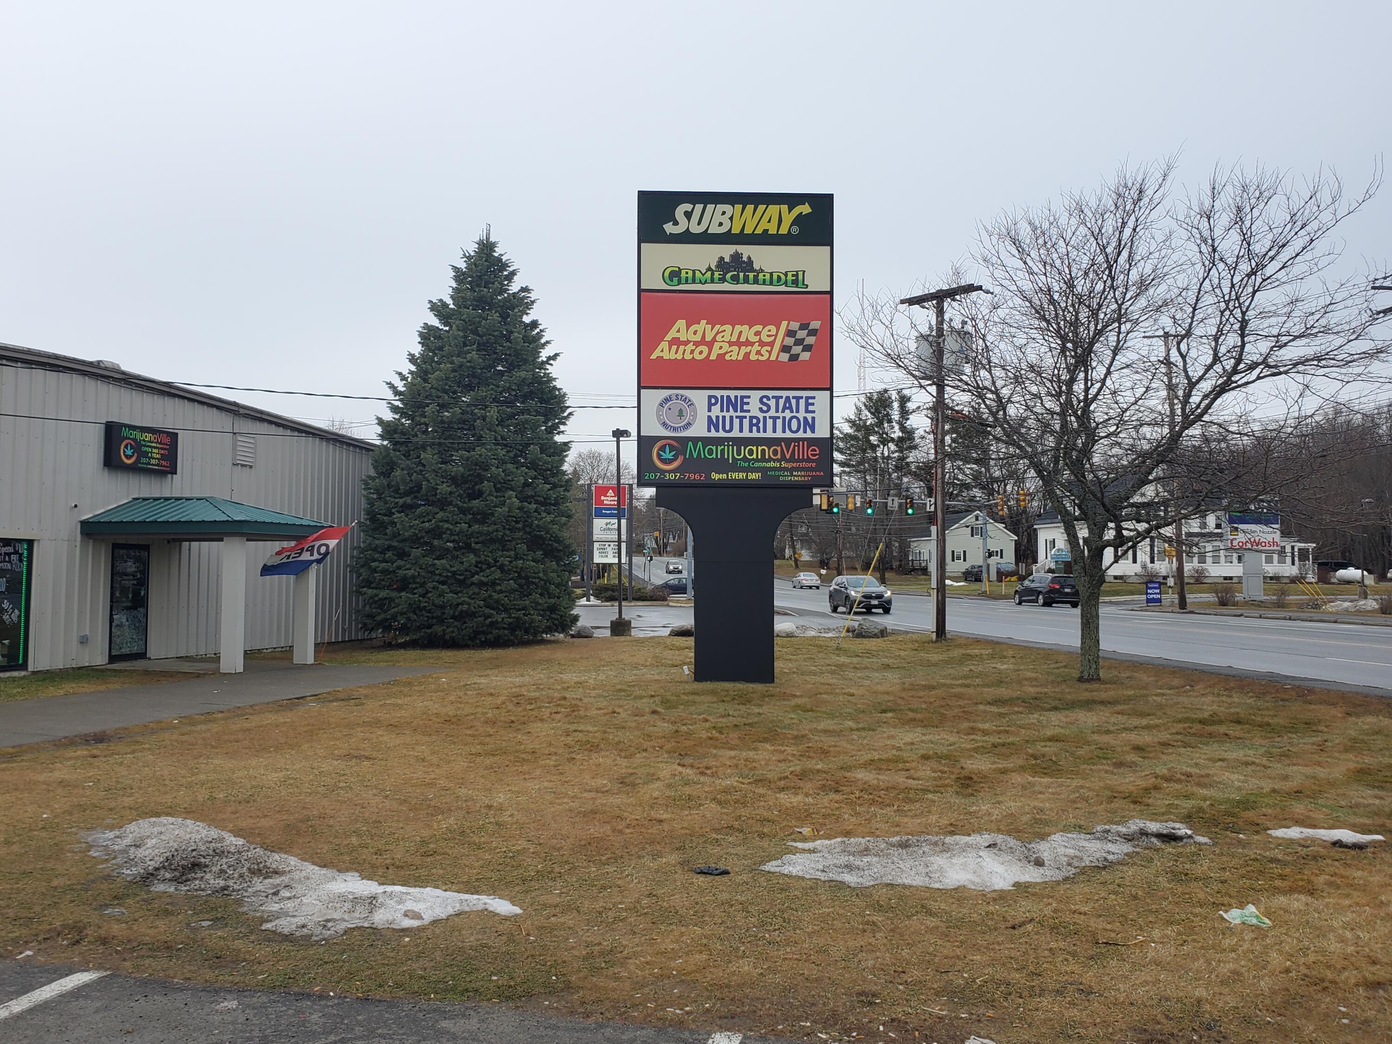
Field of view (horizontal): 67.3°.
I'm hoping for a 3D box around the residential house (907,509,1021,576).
[{"bbox_3d":[27.803,2.327,110.037,8.400,6.700,10.500,0,-3,-3],"label":"residential house"}]

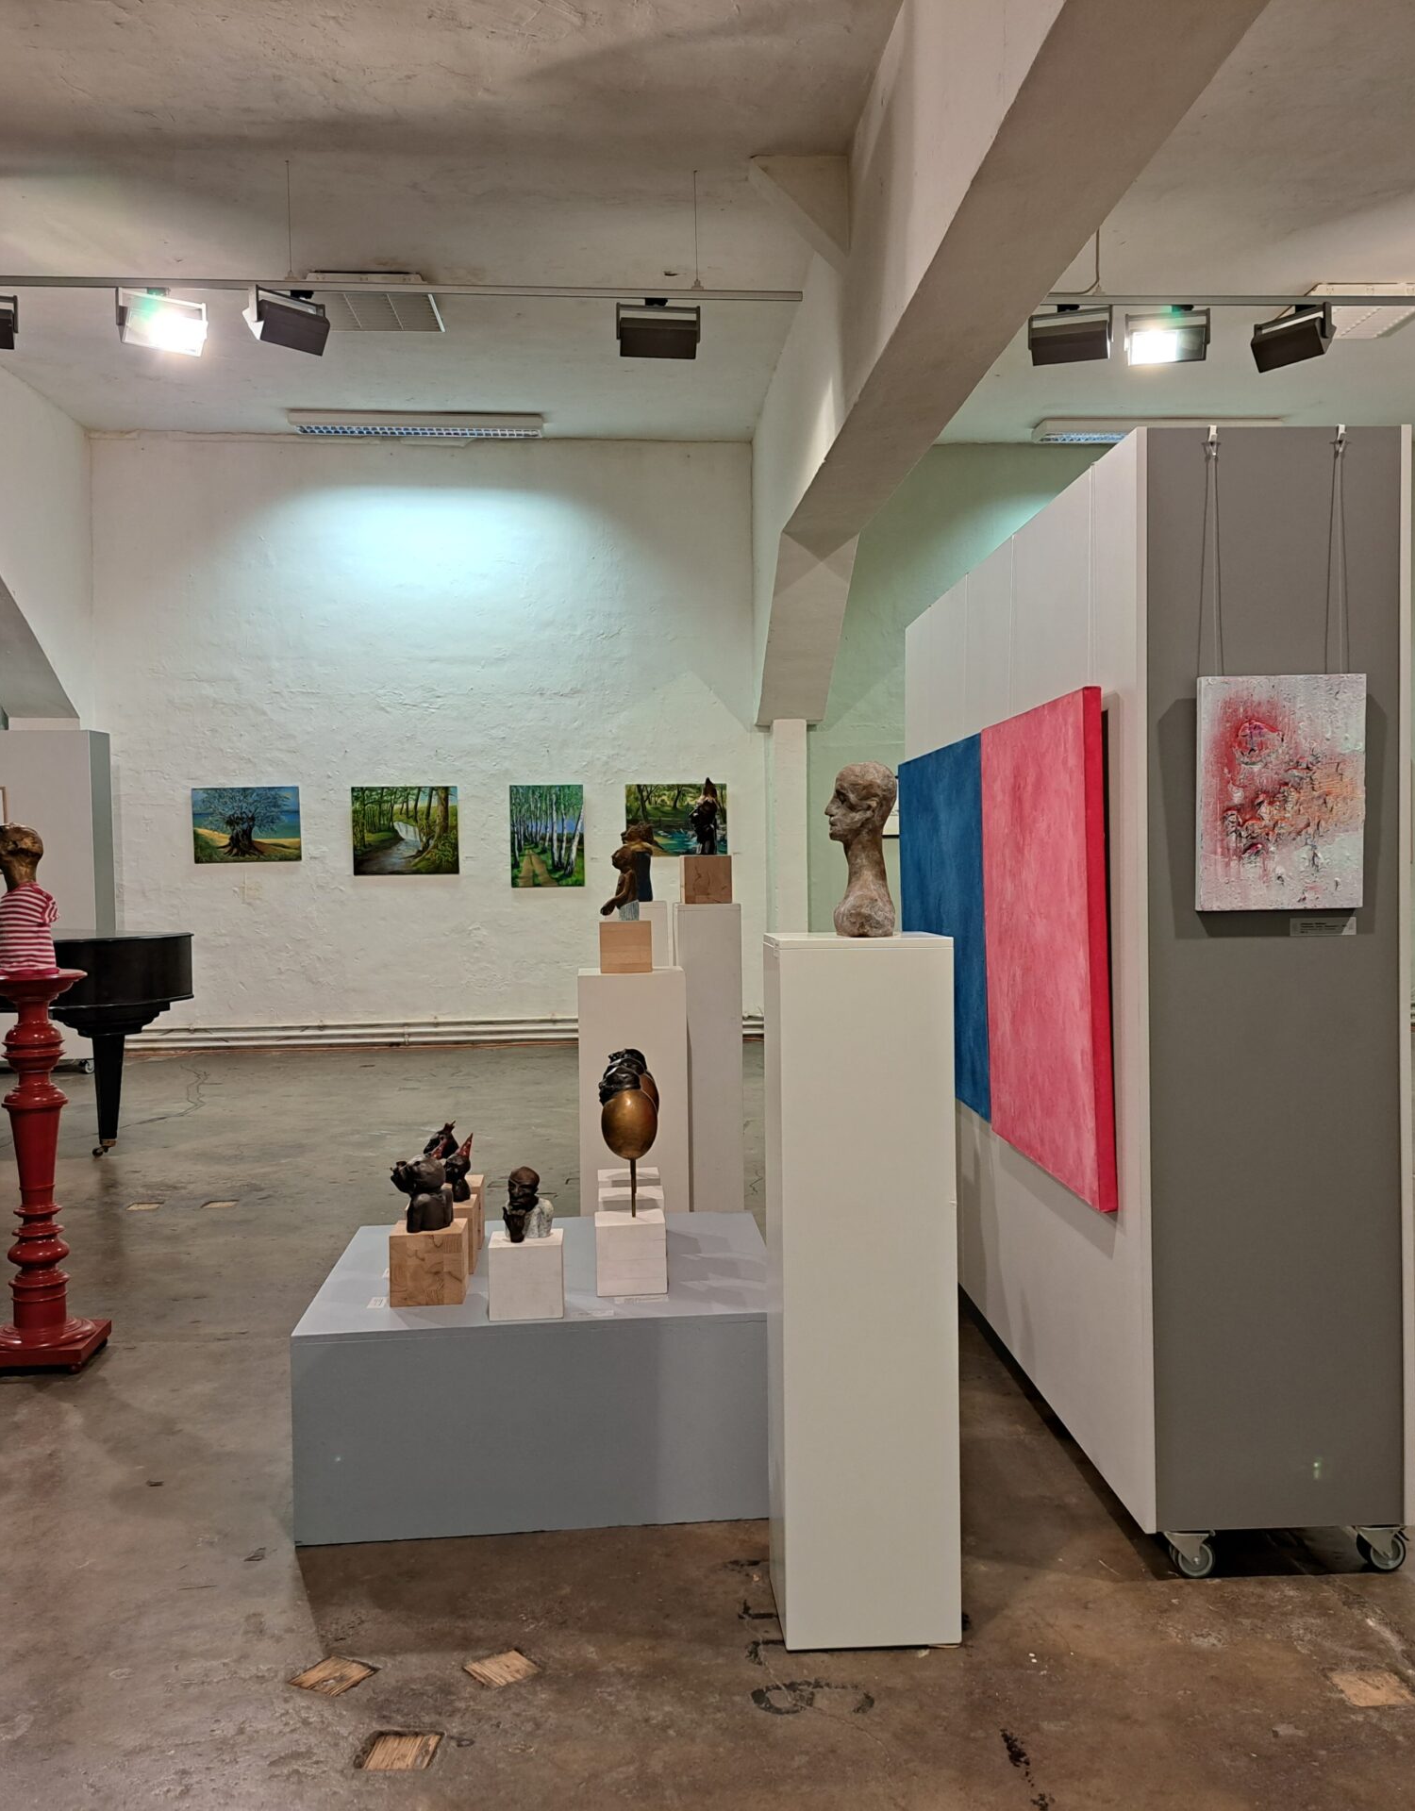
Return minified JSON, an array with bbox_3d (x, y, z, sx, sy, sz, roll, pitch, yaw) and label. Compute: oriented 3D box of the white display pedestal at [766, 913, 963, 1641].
[{"bbox_3d":[0.269,0.657,2.973,0.298,1.200,0.290,-1,2,-3],"label":"white display pedestal"}]

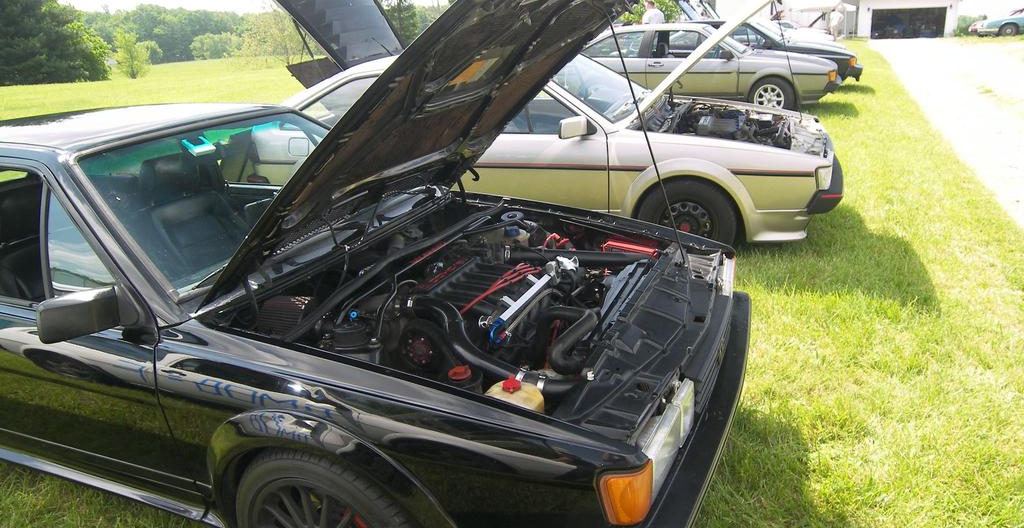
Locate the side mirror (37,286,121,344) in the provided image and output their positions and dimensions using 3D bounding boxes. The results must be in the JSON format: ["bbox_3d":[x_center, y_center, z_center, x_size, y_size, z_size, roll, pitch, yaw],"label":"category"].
[{"bbox_3d":[-1.052,0.114,1.717,0.105,0.100,0.175,6,19,23],"label":"side mirror"}]

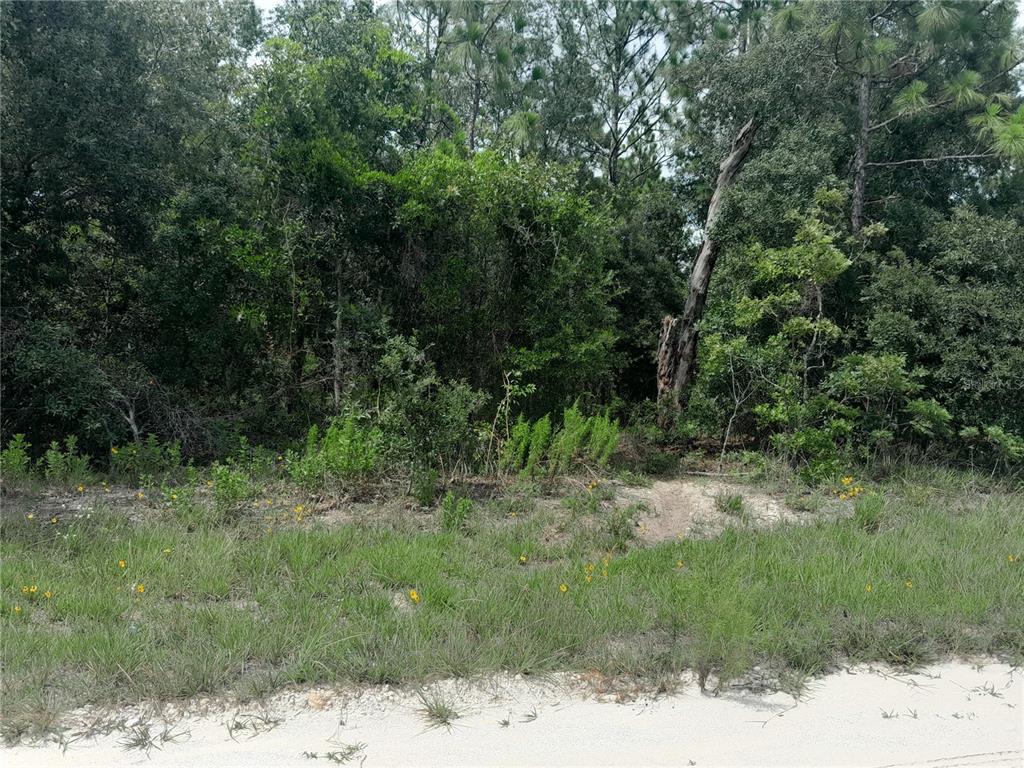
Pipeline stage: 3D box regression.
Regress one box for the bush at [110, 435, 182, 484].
[{"bbox_3d":[-4.485,0.926,9.800,0.863,0.599,0.750,0,1,0],"label":"bush"}]

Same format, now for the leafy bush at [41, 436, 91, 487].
[{"bbox_3d":[-5.367,0.932,9.600,0.591,0.591,0.550,0,1,0],"label":"leafy bush"}]

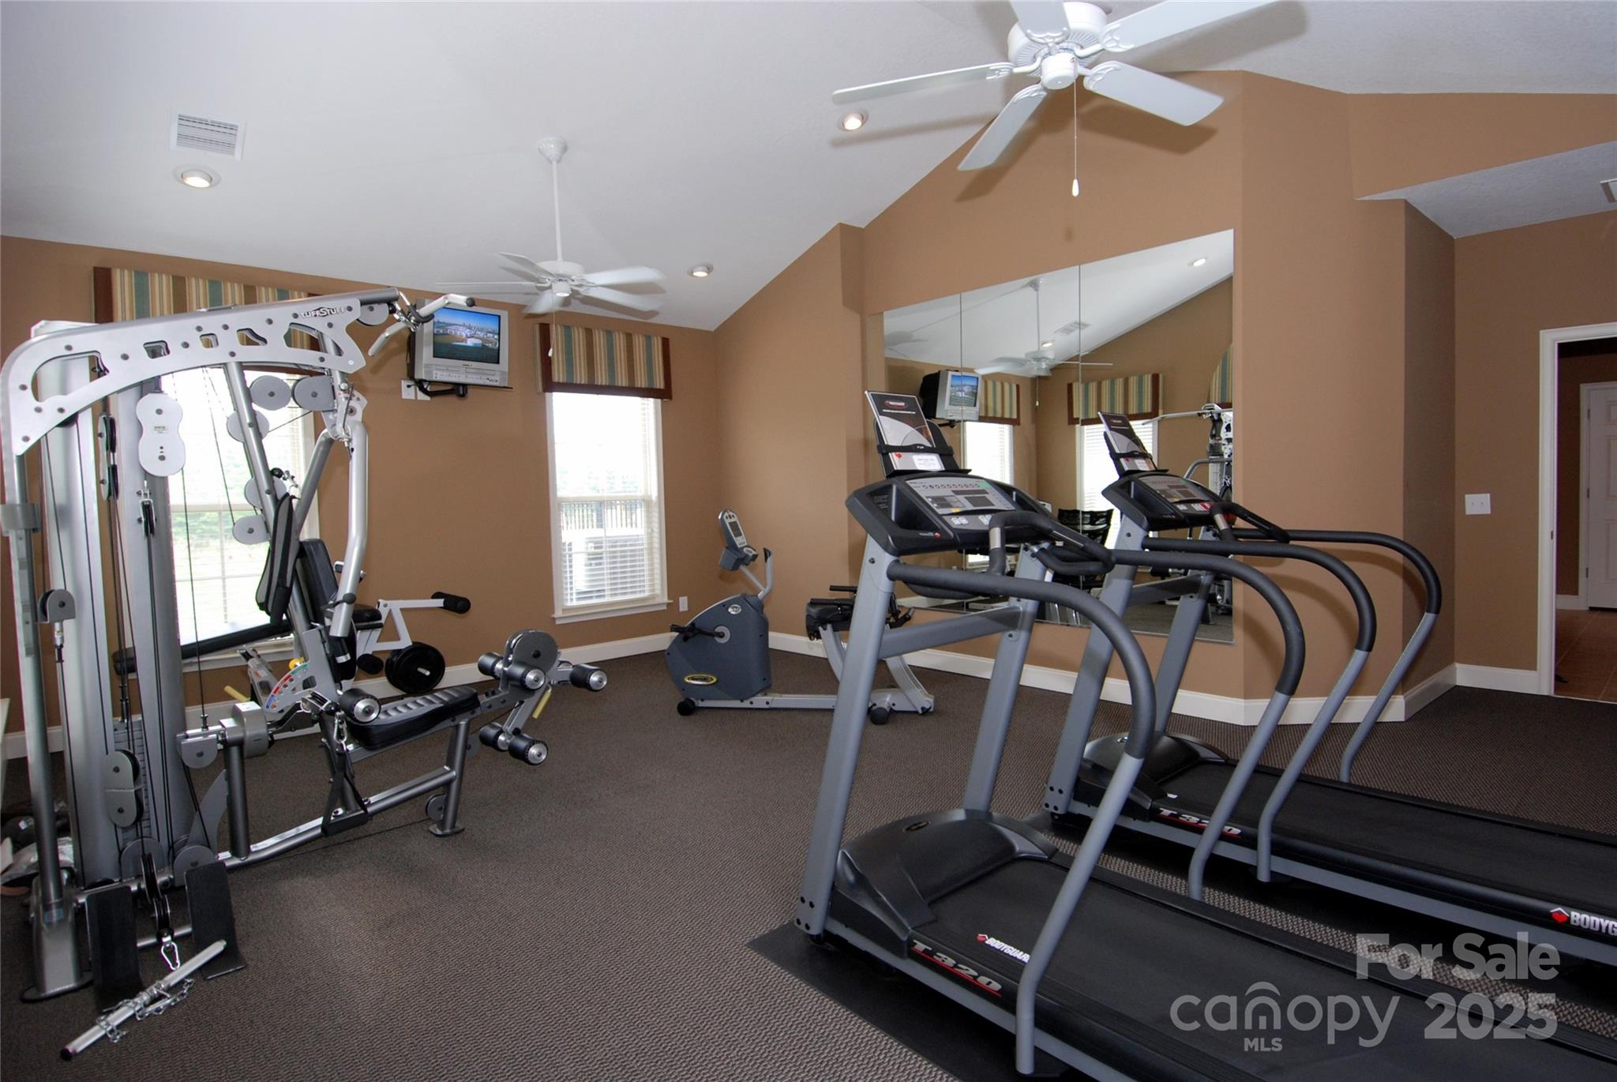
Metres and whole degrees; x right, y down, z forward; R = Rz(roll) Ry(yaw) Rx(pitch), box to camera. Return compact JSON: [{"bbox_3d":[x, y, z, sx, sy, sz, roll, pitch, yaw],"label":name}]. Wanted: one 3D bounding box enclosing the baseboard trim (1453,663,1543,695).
[{"bbox_3d":[4.136,0.829,4.867,0.018,0.134,0.378,-4,4,-41],"label":"baseboard trim"}]

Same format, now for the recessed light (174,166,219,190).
[{"bbox_3d":[-3.266,-1.936,4.317,0.200,0.040,0.200,-4,-14,-41],"label":"recessed light"}]

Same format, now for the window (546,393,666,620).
[{"bbox_3d":[-1.672,-0.310,6.798,1.050,1.890,0.110,-4,4,-41],"label":"window"}]

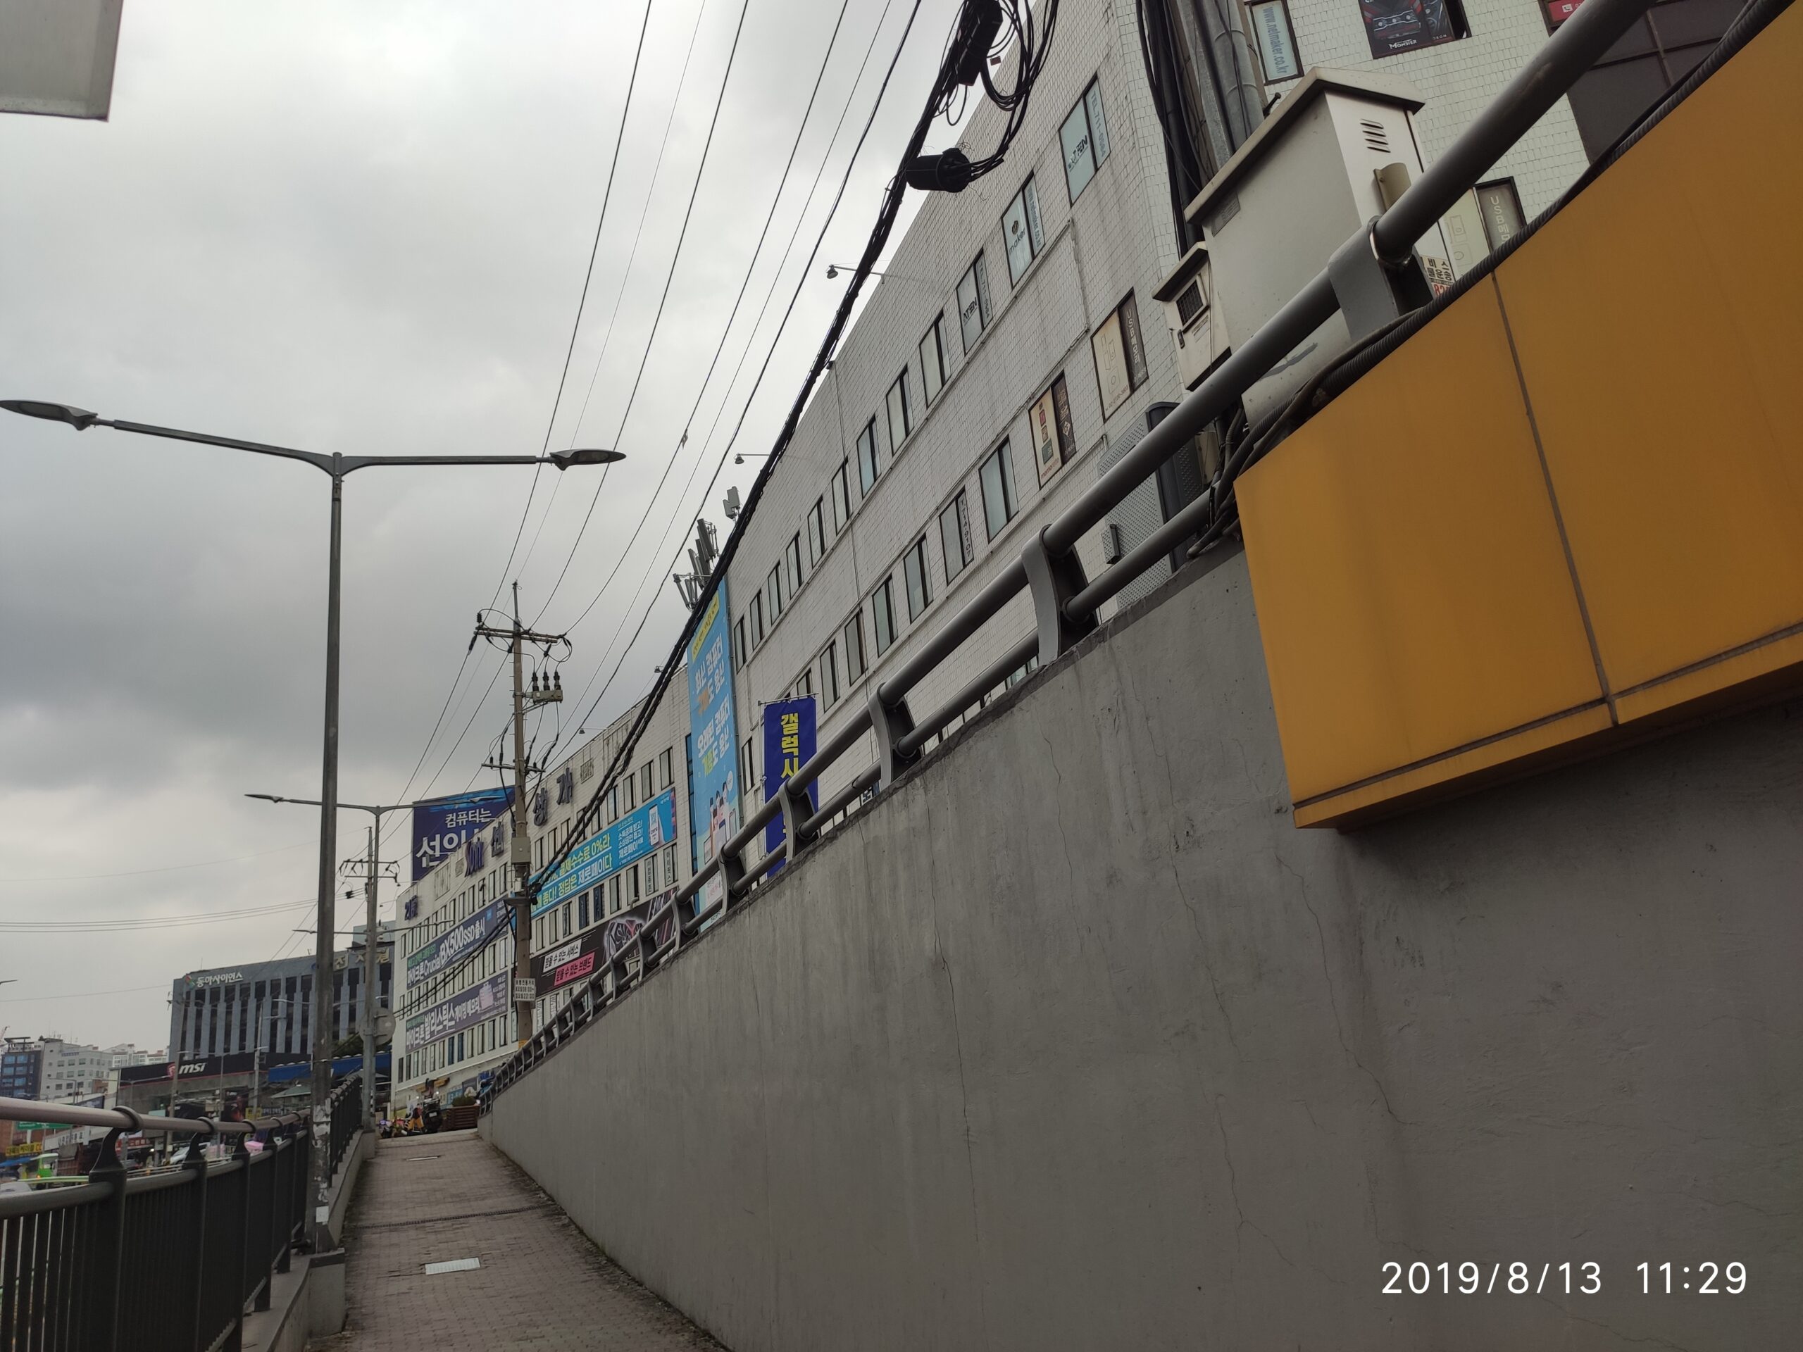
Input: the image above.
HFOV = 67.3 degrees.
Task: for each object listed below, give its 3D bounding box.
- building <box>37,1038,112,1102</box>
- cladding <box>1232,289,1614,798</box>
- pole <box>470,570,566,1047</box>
[{"bbox_3d":[-215.339,107.386,358.409,16.169,21.000,13.000,-10,-17,11],"label":"building"},{"bbox_3d":[0.926,-0.198,2.501,0.080,0.722,0.794,0,-18,-19],"label":"cladding"},{"bbox_3d":[-10.258,4.304,36.811,2.550,14.650,1.000,4,-20,-30],"label":"pole"}]

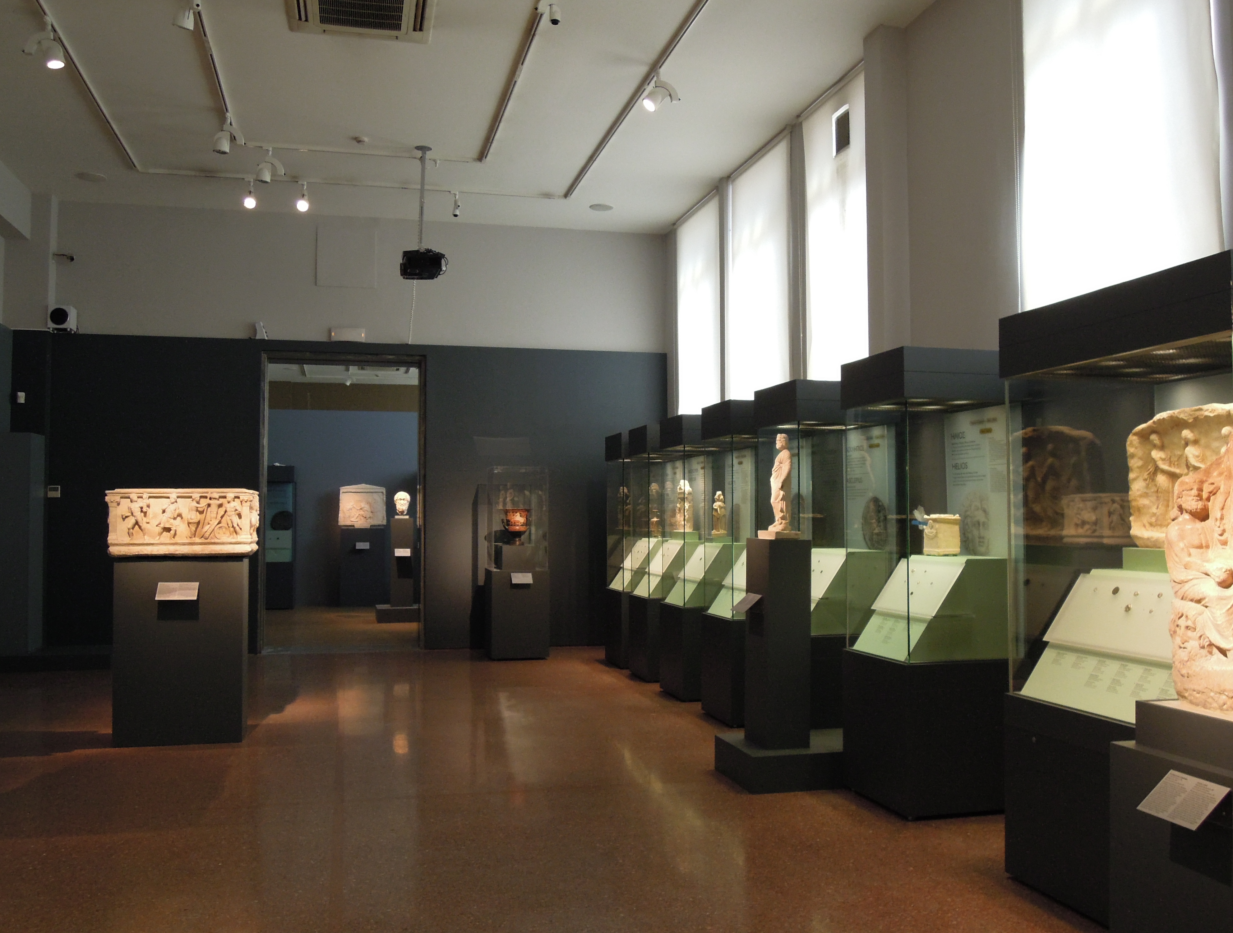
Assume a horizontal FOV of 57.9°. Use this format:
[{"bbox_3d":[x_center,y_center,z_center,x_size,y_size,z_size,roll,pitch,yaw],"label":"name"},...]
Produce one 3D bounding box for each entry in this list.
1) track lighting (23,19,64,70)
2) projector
[{"bbox_3d":[-3.796,-2.800,7.392,0.244,0.310,0.140,1,-2,-14],"label":"track lighting"},{"bbox_3d":[-1.736,-1.814,9.973,0.380,0.200,0.360,0,-3,-14],"label":"projector"}]

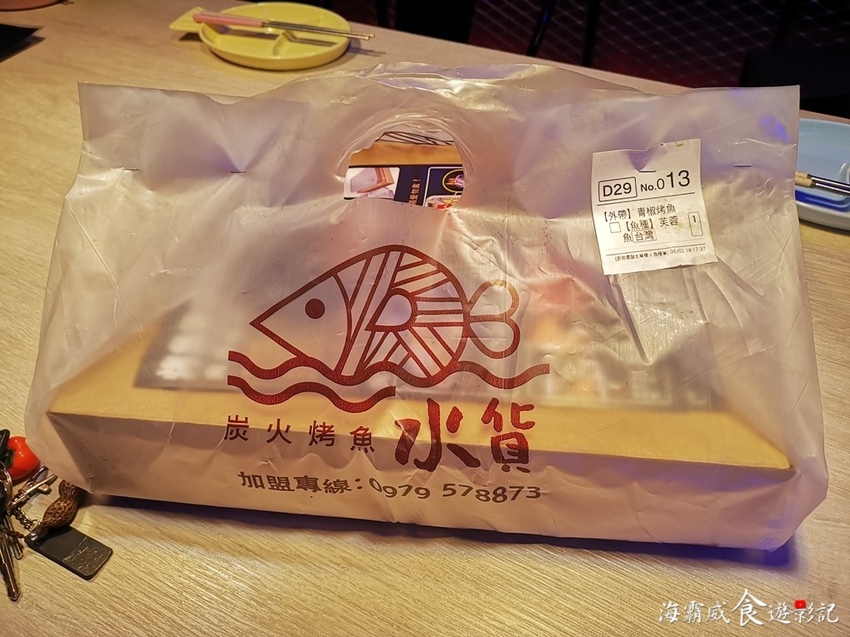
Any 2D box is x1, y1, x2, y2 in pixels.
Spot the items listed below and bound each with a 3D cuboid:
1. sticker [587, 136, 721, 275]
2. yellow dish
[{"bbox_3d":[0.122,-0.059,0.353,0.058,0.006,0.068,-6,83,10],"label":"sticker"},{"bbox_3d":[-0.204,-0.359,0.840,0.228,0.021,0.186,14,45,13],"label":"yellow dish"}]

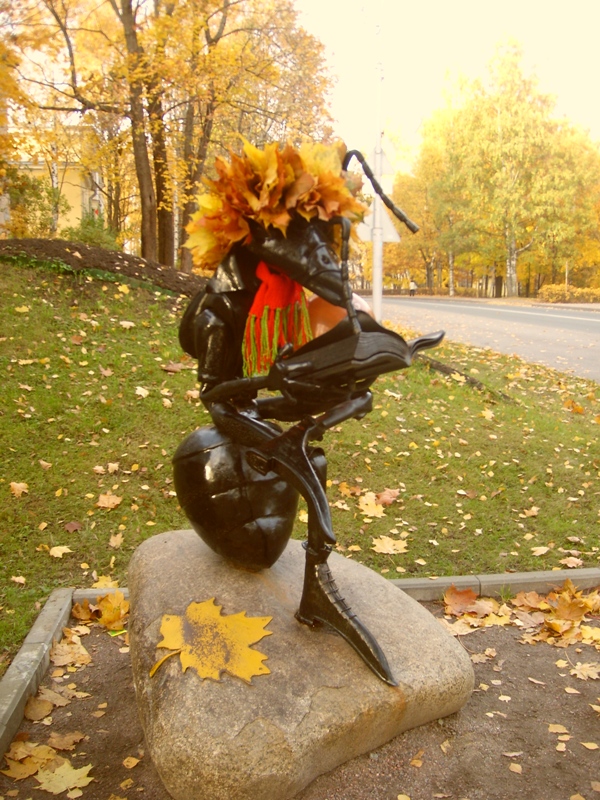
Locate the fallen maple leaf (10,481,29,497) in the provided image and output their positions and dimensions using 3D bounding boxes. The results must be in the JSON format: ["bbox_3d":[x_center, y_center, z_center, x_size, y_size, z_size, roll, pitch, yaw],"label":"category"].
[{"bbox_3d":[-1.622,0.508,4.676,0.100,0.030,0.100,0,16,0],"label":"fallen maple leaf"}]

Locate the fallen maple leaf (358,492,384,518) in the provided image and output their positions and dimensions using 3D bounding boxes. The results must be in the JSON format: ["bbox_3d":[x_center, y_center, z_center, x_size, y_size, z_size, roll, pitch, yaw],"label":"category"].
[{"bbox_3d":[0.406,0.589,4.590,0.142,0.040,0.170,0,14,0],"label":"fallen maple leaf"}]

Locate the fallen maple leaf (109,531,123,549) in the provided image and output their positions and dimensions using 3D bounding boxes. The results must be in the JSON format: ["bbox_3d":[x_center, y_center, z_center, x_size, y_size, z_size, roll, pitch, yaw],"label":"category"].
[{"bbox_3d":[-0.923,0.689,4.046,0.075,0.035,0.100,0,16,0],"label":"fallen maple leaf"}]

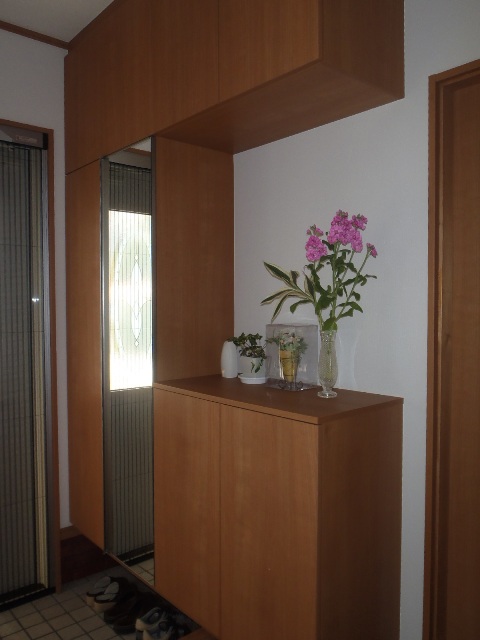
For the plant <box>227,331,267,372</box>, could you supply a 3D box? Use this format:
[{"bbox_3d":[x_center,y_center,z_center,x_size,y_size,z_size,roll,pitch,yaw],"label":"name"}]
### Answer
[{"bbox_3d":[0.031,0.133,2.110,0.130,0.160,0.150,-2,3,-41],"label":"plant"}]

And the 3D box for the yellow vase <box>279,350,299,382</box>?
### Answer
[{"bbox_3d":[0.185,0.177,1.972,0.077,0.124,0.077,0,1,0],"label":"yellow vase"}]

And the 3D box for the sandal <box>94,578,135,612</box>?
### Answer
[{"bbox_3d":[-0.606,1.342,2.535,0.090,0.088,0.235,2,3,42],"label":"sandal"}]

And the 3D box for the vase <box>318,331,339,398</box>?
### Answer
[{"bbox_3d":[0.303,0.152,1.770,0.068,0.225,0.068,0,2,0],"label":"vase"}]

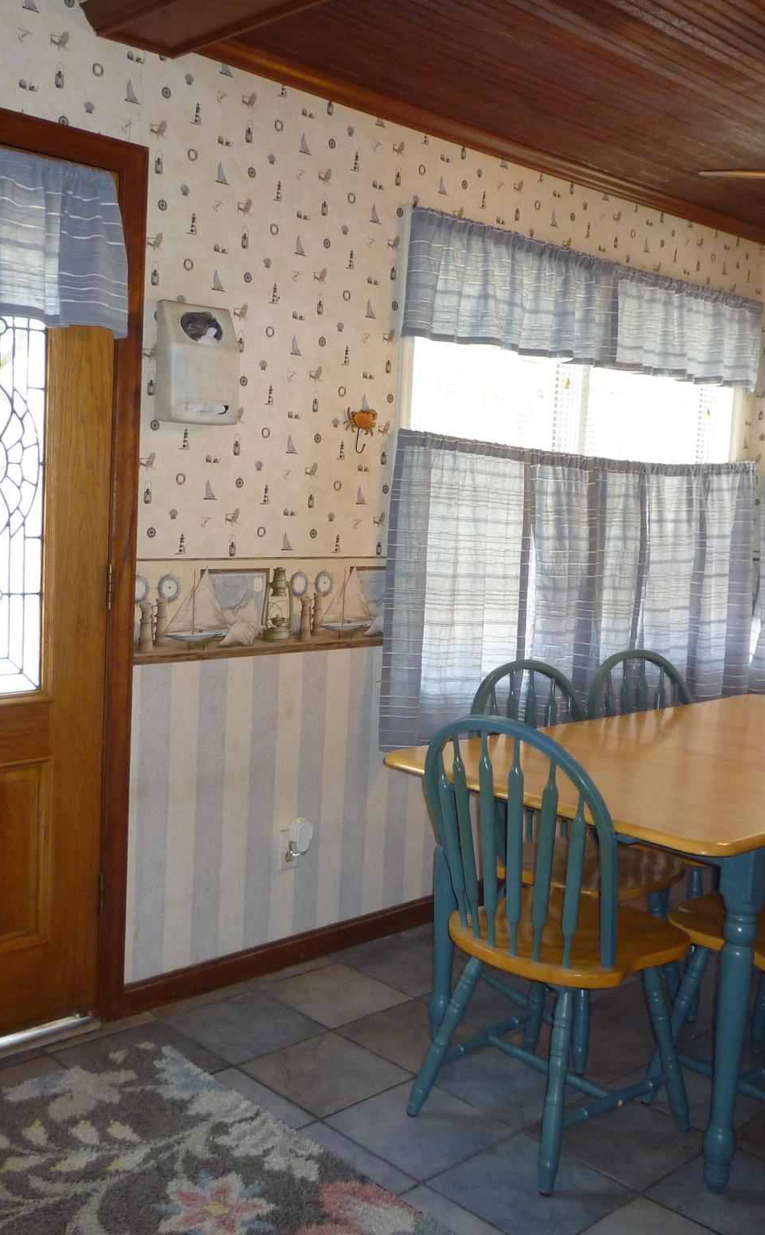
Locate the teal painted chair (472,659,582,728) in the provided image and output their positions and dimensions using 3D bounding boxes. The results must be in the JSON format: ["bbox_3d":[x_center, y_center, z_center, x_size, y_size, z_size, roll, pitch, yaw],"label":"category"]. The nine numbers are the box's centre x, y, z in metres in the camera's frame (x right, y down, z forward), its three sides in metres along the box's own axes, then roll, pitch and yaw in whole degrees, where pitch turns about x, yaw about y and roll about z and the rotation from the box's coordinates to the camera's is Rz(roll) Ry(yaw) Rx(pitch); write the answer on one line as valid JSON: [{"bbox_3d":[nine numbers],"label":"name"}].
[{"bbox_3d":[0.534,0.598,3.110,0.470,0.935,0.510,-3,9,-43],"label":"teal painted chair"}]

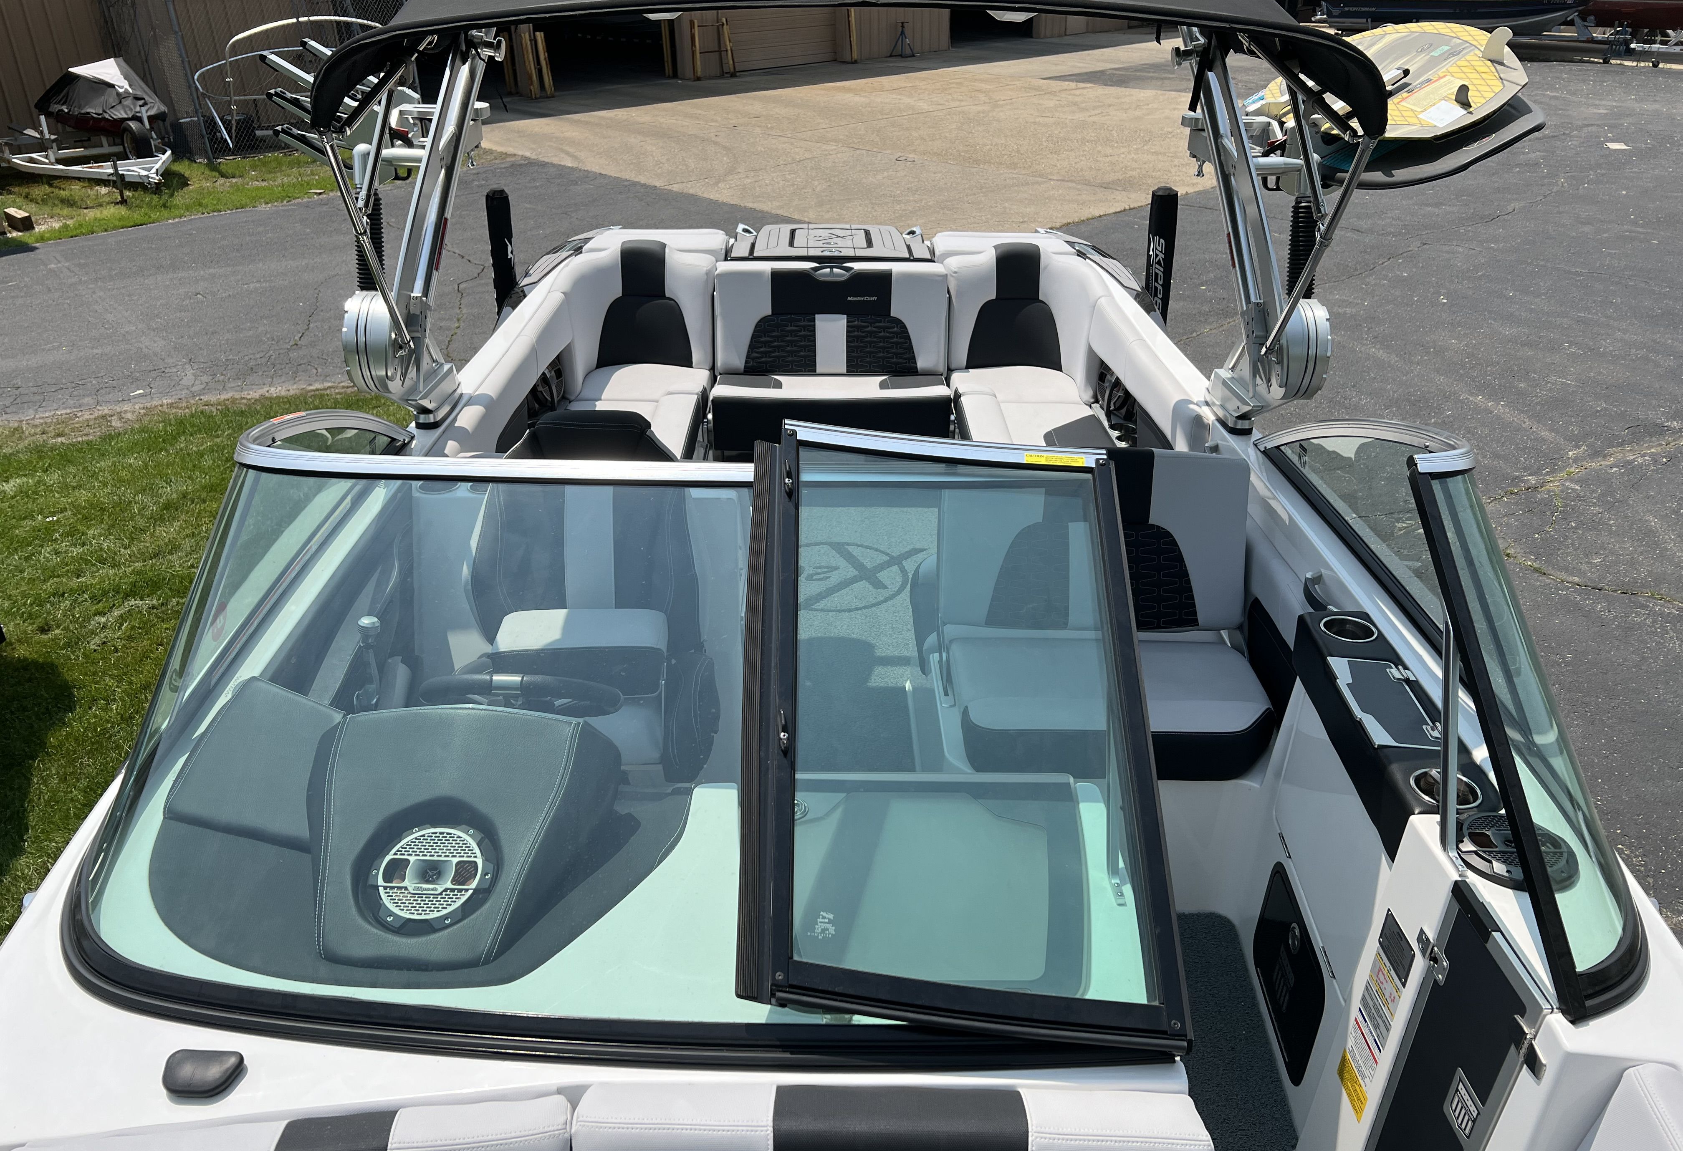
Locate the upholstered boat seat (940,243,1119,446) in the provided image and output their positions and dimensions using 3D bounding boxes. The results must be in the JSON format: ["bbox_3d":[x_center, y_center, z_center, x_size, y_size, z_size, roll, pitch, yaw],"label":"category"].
[{"bbox_3d":[0.708,-0.849,4.862,0.614,0.673,1.020,0,26,-1],"label":"upholstered boat seat"}]

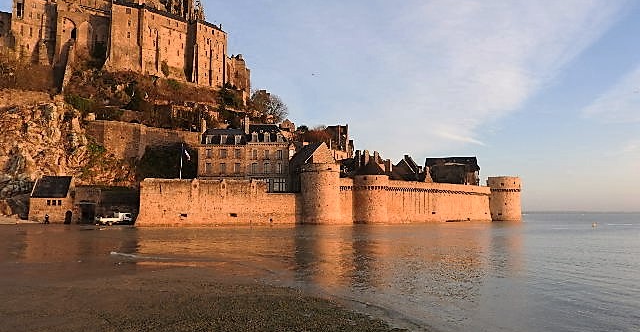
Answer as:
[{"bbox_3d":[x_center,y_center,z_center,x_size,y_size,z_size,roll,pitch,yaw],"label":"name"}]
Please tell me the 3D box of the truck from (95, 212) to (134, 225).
[{"bbox_3d":[-35.148,9.095,76.000,5.400,2.100,1.950,-1,-6,5],"label":"truck"}]

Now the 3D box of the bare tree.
[{"bbox_3d":[-17.414,-20.000,153.000,12.800,12.000,12.000,0,-6,0],"label":"bare tree"}]

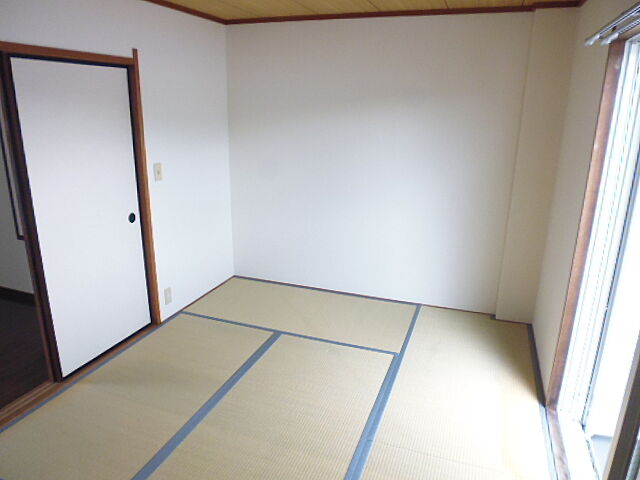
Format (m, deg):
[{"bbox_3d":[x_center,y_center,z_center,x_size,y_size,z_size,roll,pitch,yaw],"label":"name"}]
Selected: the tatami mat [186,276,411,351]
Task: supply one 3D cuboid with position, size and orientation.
[{"bbox_3d":[-0.148,0.582,3.618,1.735,0.045,0.850,7,17,19],"label":"tatami mat"}]

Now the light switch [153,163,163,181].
[{"bbox_3d":[-1.130,-0.476,3.114,0.012,0.120,0.072,7,17,19],"label":"light switch"}]

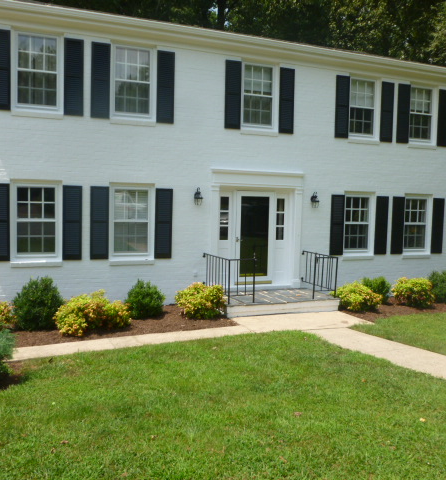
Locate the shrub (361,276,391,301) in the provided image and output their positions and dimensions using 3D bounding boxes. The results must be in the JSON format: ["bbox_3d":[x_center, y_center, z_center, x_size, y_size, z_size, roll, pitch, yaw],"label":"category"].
[{"bbox_3d":[3.569,1.134,12.115,0.750,0.628,0.731,0,4,-22],"label":"shrub"}]

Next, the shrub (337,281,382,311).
[{"bbox_3d":[2.917,1.191,11.103,0.959,0.583,0.846,0,4,-22],"label":"shrub"}]

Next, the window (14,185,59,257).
[{"bbox_3d":[-3.499,-0.362,9.775,0.825,1.396,0.112,0,4,-22],"label":"window"}]

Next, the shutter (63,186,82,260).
[{"bbox_3d":[-2.862,-0.319,9.871,0.357,1.410,0.040,0,4,-22],"label":"shutter"}]

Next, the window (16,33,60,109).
[{"bbox_3d":[-3.404,-3.068,9.522,0.818,1.363,0.103,0,4,-22],"label":"window"}]

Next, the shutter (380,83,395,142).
[{"bbox_3d":[3.947,-3.064,12.449,0.355,1.418,0.040,0,4,-22],"label":"shutter"}]

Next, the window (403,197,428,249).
[{"bbox_3d":[4.903,-0.409,13.143,0.825,1.377,0.112,0,4,-22],"label":"window"}]

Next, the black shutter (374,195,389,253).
[{"bbox_3d":[3.857,-0.344,12.578,0.357,1.410,0.040,0,4,-22],"label":"black shutter"}]

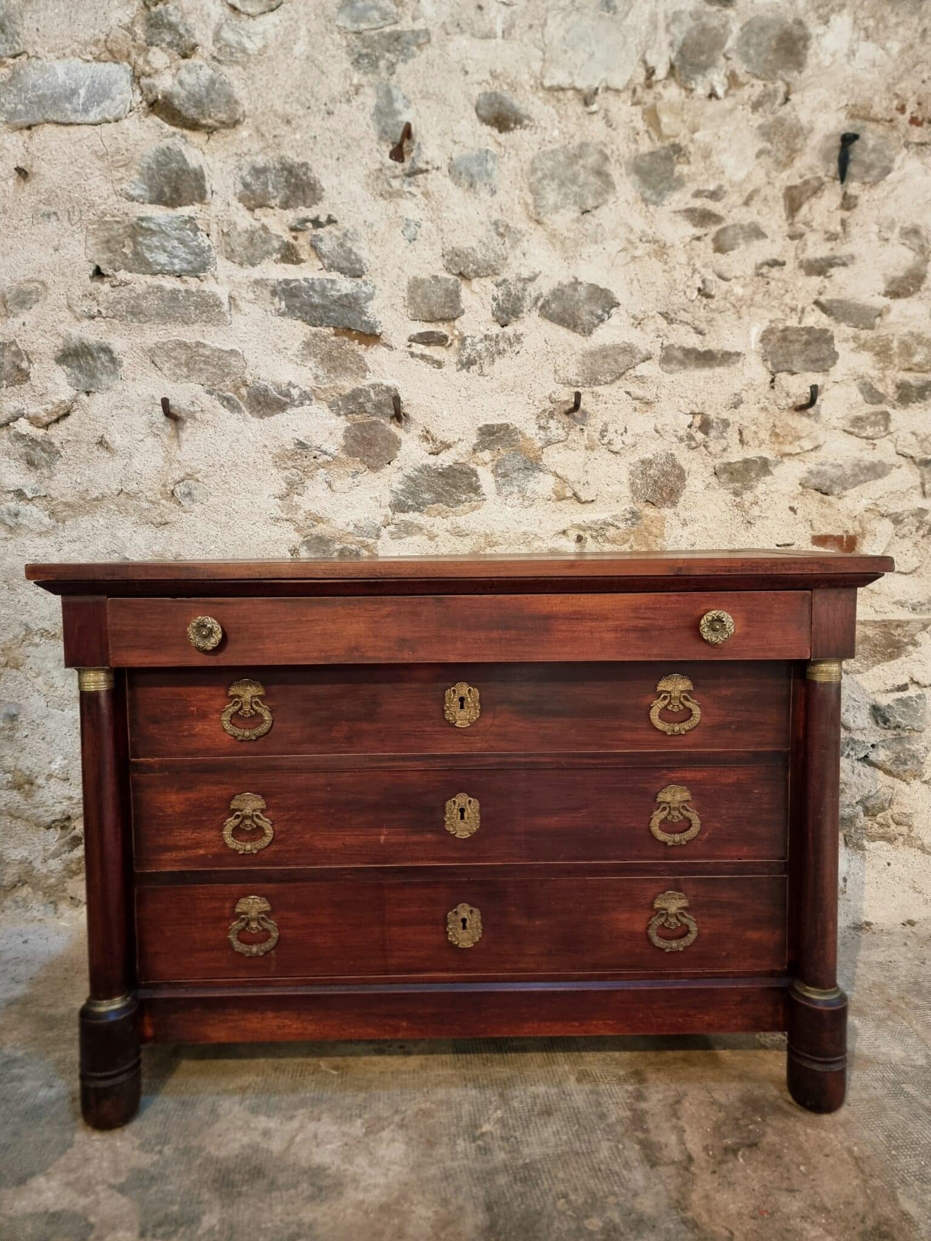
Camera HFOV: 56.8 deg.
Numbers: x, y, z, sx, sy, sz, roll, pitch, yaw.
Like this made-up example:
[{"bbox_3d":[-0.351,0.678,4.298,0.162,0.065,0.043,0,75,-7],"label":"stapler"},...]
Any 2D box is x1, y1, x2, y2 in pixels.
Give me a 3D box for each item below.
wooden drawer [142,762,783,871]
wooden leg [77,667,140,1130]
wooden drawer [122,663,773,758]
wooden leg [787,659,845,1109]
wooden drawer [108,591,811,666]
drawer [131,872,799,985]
[{"bbox_3d":[-0.006,0.312,1.595,1.086,0.168,0.357,-1,4,-1],"label":"wooden drawer"},{"bbox_3d":[-0.564,0.433,1.350,0.089,0.731,0.089,-1,4,-1],"label":"wooden leg"},{"bbox_3d":[-0.008,0.131,1.581,1.086,0.157,0.357,-1,4,-1],"label":"wooden drawer"},{"bbox_3d":[0.565,0.422,1.376,0.089,0.731,0.089,-1,4,-1],"label":"wooden leg"},{"bbox_3d":[-0.007,-0.002,1.501,1.062,0.104,0.407,-1,4,-1],"label":"wooden drawer"},{"bbox_3d":[-0.005,0.503,1.610,1.086,0.164,0.357,-1,4,-1],"label":"drawer"}]

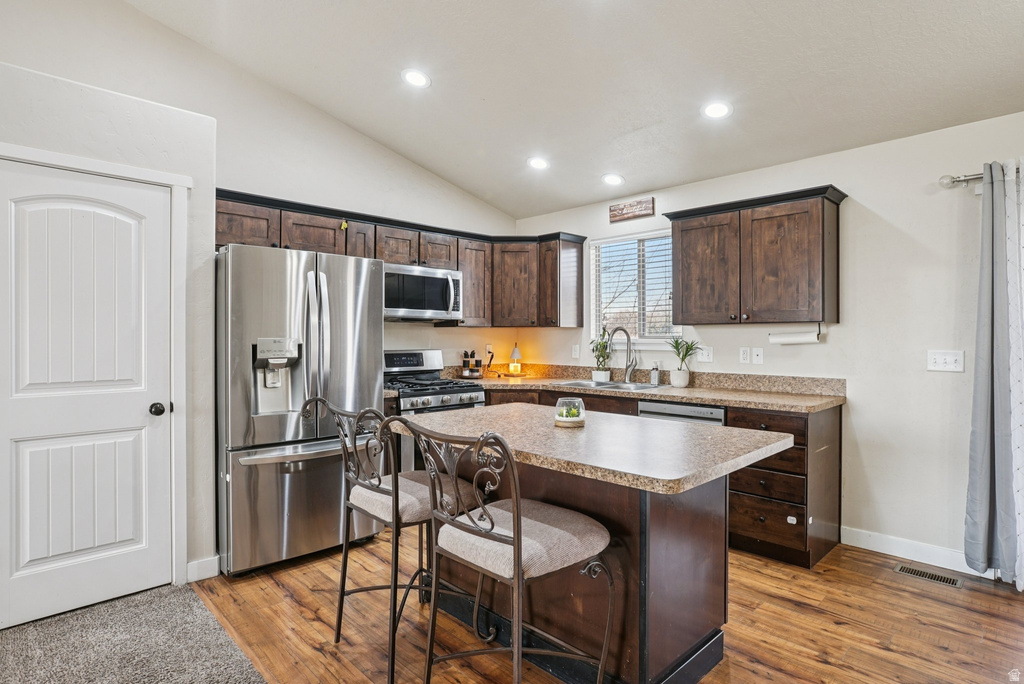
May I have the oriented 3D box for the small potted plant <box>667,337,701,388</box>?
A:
[{"bbox_3d":[1.253,0.149,3.970,0.230,0.370,0.240,0,1,-45],"label":"small potted plant"}]

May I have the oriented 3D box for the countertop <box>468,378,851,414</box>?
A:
[{"bbox_3d":[0.730,0.349,4.005,0.915,0.044,2.846,-1,1,-45],"label":"countertop"}]

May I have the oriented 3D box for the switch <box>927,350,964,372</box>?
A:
[{"bbox_3d":[2.419,0.108,3.021,0.014,0.117,0.163,0,1,-45],"label":"switch"}]

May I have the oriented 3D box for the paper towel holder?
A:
[{"bbox_3d":[1.737,-0.052,3.330,0.070,0.125,0.295,-1,1,-45],"label":"paper towel holder"}]

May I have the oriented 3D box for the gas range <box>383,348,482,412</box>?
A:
[{"bbox_3d":[-0.699,0.657,4.189,0.760,1.165,0.700,0,1,-45],"label":"gas range"}]

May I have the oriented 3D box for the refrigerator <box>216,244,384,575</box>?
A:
[{"bbox_3d":[-1.391,0.359,3.393,0.914,1.770,0.800,0,1,-45],"label":"refrigerator"}]

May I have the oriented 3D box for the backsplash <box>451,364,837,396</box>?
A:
[{"bbox_3d":[0.717,0.278,4.066,0.980,0.107,2.913,0,1,-45],"label":"backsplash"}]

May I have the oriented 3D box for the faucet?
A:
[{"bbox_3d":[0.854,0.105,4.178,0.300,0.440,0.120,-1,1,-45],"label":"faucet"}]

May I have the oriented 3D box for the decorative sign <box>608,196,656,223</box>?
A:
[{"bbox_3d":[0.969,-1.059,4.374,0.030,0.142,0.415,-1,1,-45],"label":"decorative sign"}]

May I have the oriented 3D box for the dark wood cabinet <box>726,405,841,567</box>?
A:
[{"bbox_3d":[1.652,0.810,3.277,0.630,0.872,0.453,-1,1,-45],"label":"dark wood cabinet"}]

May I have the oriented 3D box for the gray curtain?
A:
[{"bbox_3d":[2.454,0.154,2.769,0.120,2.115,0.191,-1,1,-45],"label":"gray curtain"}]

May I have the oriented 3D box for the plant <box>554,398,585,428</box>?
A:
[{"bbox_3d":[0.242,0.292,2.251,0.125,0.110,0.125,0,0,0],"label":"plant"}]

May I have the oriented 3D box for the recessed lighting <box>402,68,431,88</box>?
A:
[{"bbox_3d":[-0.604,-1.662,3.414,0.190,0.025,0.190,10,-9,2],"label":"recessed lighting"}]

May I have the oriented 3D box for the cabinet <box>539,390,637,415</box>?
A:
[{"bbox_3d":[0.755,0.801,4.187,0.630,0.872,0.910,-1,1,-45],"label":"cabinet"}]

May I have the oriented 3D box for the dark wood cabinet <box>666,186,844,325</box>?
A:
[{"bbox_3d":[1.555,-0.505,3.537,0.380,0.778,1.038,-1,1,-45],"label":"dark wood cabinet"}]

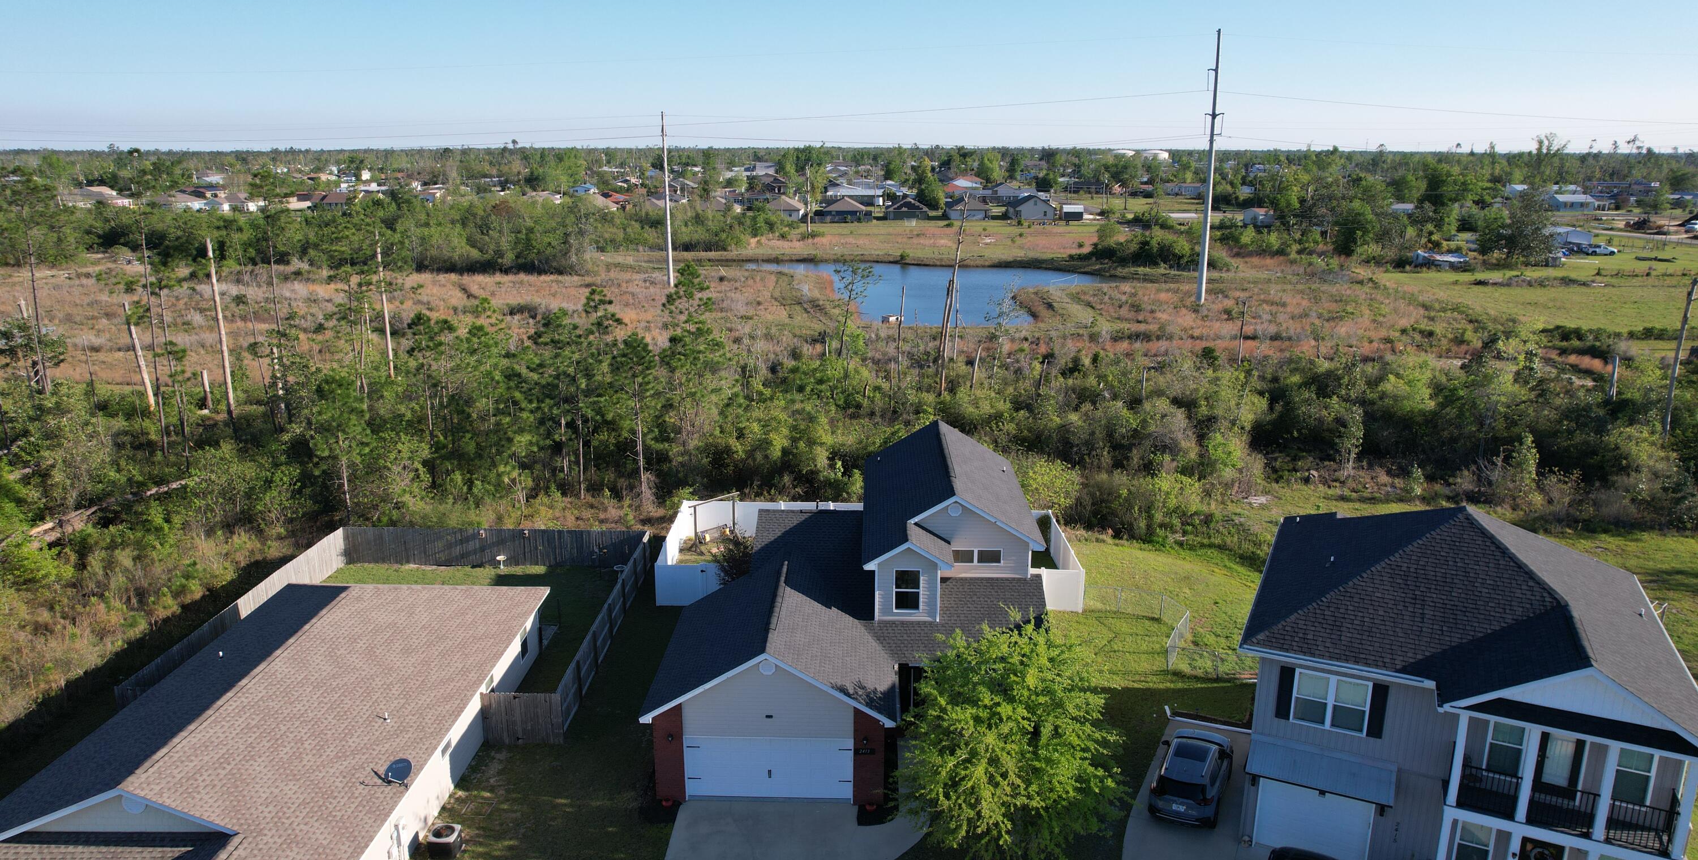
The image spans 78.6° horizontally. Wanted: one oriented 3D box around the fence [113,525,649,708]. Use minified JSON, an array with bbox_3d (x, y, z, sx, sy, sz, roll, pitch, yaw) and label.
[{"bbox_3d":[-17.007,7.041,41.003,15.800,1.800,13.200,0,15,0],"label":"fence"}]

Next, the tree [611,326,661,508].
[{"bbox_3d":[-11.206,-0.537,54.171,2.700,9.500,2.700,0,15,0],"label":"tree"}]

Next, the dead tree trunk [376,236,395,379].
[{"bbox_3d":[-36.500,-9.261,81.755,0.500,11.900,0.500,0,15,0],"label":"dead tree trunk"}]

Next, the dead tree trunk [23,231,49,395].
[{"bbox_3d":[-59.700,-8.326,76.827,1.200,12.700,1.100,0,15,0],"label":"dead tree trunk"}]

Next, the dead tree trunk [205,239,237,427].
[{"bbox_3d":[-41.400,-6.104,68.519,0.550,12.800,0.550,0,15,0],"label":"dead tree trunk"}]

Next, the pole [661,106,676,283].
[{"bbox_3d":[-24.070,-30.331,137.885,1.100,22.900,1.000,0,15,0],"label":"pole"}]

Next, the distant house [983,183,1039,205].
[{"bbox_3d":[54.132,-79.044,348.468,19.000,6.200,12.500,0,15,0],"label":"distant house"}]

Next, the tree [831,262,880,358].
[{"bbox_3d":[0.480,-9.727,88.574,4.200,9.200,4.000,0,15,0],"label":"tree"}]

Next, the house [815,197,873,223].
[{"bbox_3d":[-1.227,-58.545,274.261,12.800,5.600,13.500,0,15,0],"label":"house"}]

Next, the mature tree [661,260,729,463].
[{"bbox_3d":[-9.334,-3.956,62.152,4.100,11.900,4.100,0,15,0],"label":"mature tree"}]

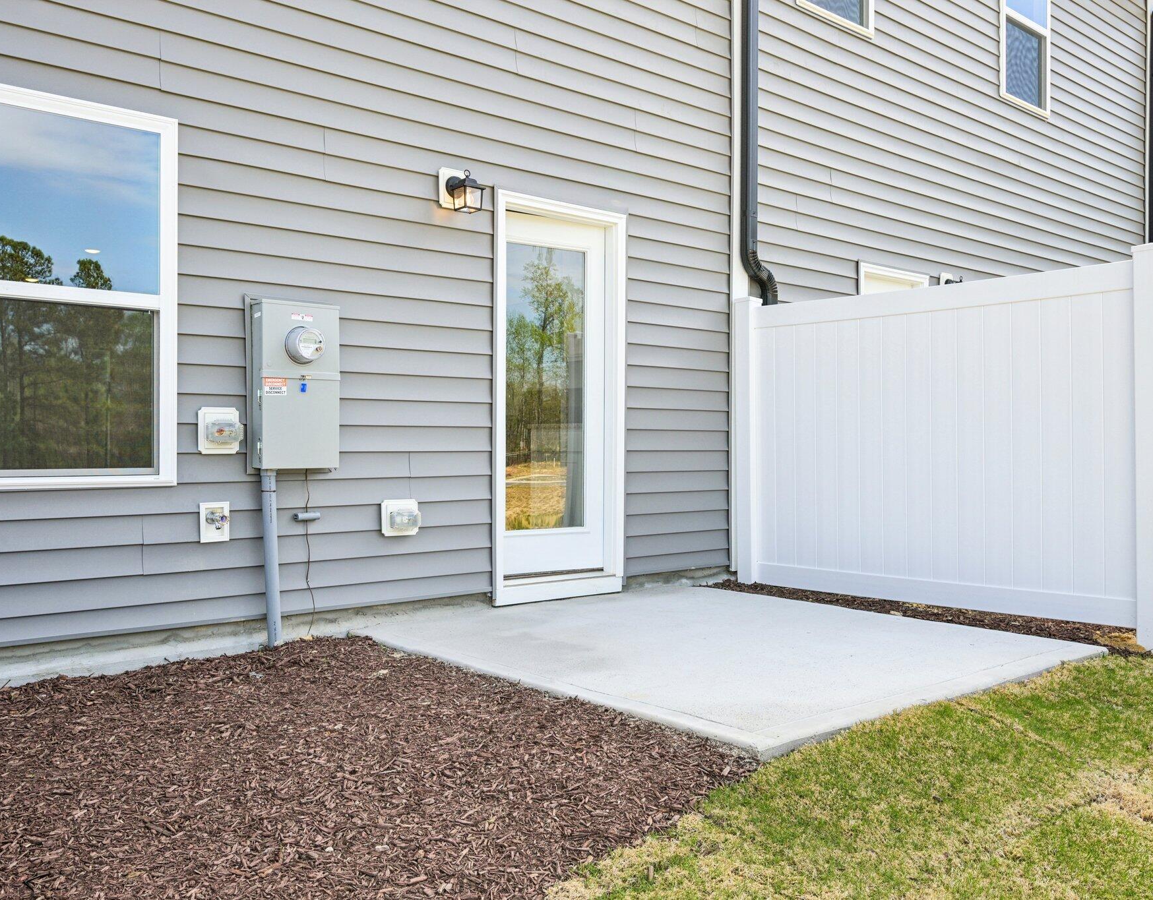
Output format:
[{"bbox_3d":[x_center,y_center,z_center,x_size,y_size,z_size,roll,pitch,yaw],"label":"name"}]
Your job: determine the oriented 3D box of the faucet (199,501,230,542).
[{"bbox_3d":[-1.569,0.320,4.290,0.130,0.175,0.120,0,0,-39],"label":"faucet"}]

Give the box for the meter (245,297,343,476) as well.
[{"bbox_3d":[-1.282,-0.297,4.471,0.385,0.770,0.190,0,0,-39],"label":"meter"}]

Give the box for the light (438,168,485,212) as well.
[{"bbox_3d":[-0.574,-1.346,5.030,0.180,0.230,0.195,0,0,-39],"label":"light"}]

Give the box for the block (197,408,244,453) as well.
[{"bbox_3d":[-1.556,-0.085,4.302,0.180,0.206,0.110,0,0,-39],"label":"block"}]

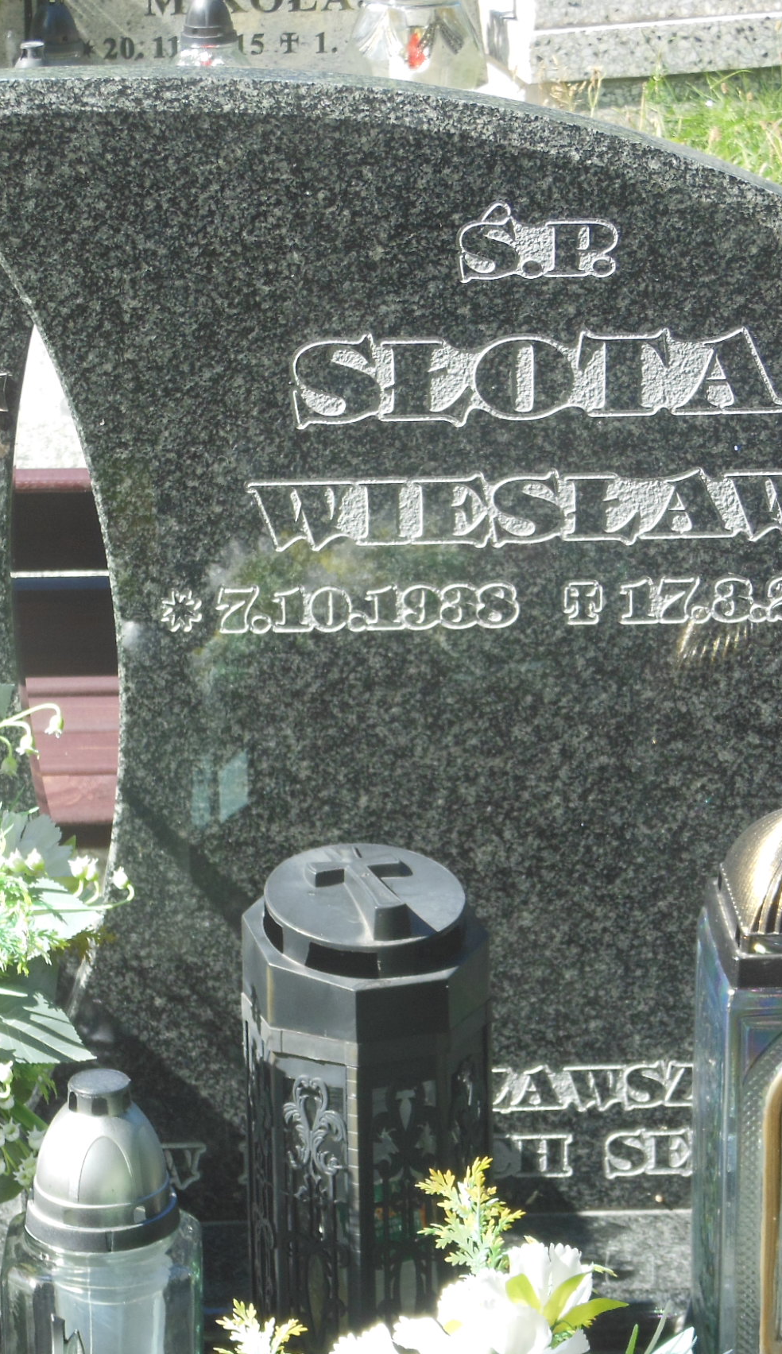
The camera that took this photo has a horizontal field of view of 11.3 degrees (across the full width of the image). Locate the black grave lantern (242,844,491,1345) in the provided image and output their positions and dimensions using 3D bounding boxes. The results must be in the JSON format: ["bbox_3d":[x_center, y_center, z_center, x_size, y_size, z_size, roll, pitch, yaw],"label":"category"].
[{"bbox_3d":[-0.014,0.250,2.200,0.128,0.335,0.128,-9,28,-17],"label":"black grave lantern"}]

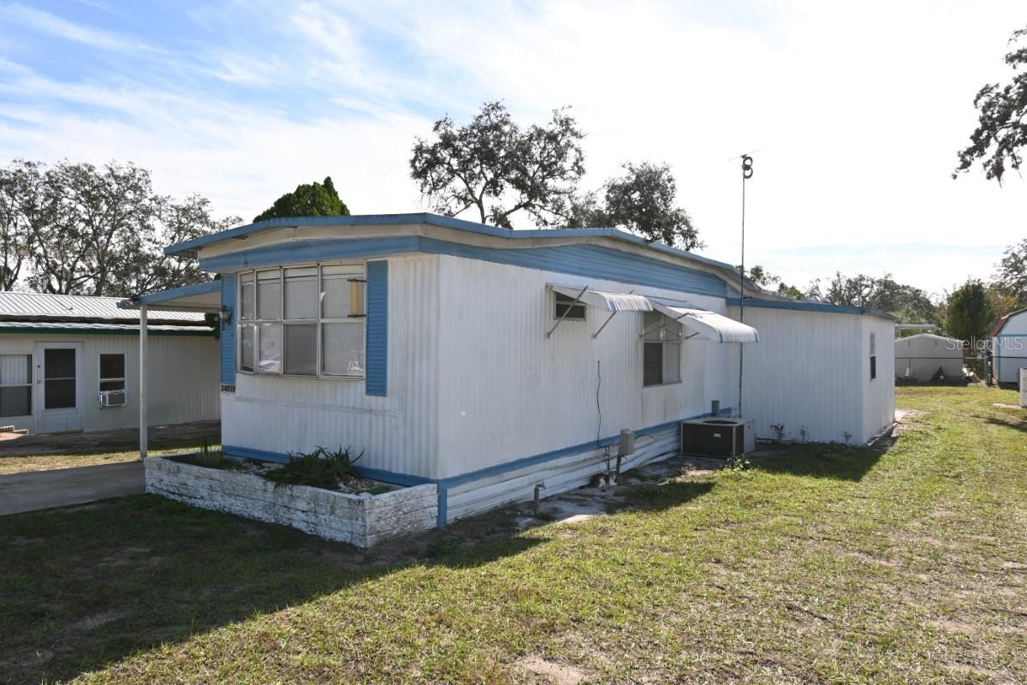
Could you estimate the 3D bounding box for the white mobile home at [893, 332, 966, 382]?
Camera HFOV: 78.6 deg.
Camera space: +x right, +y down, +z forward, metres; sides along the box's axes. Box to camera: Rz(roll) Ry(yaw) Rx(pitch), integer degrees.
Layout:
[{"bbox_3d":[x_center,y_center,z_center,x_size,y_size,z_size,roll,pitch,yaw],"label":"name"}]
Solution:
[{"bbox_3d":[16.578,0.675,26.379,3.100,2.000,3.000,0,0,9],"label":"white mobile home"}]

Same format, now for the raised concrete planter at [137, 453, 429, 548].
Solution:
[{"bbox_3d":[-2.455,1.516,6.525,3.500,0.430,0.850,0,0,35],"label":"raised concrete planter"}]

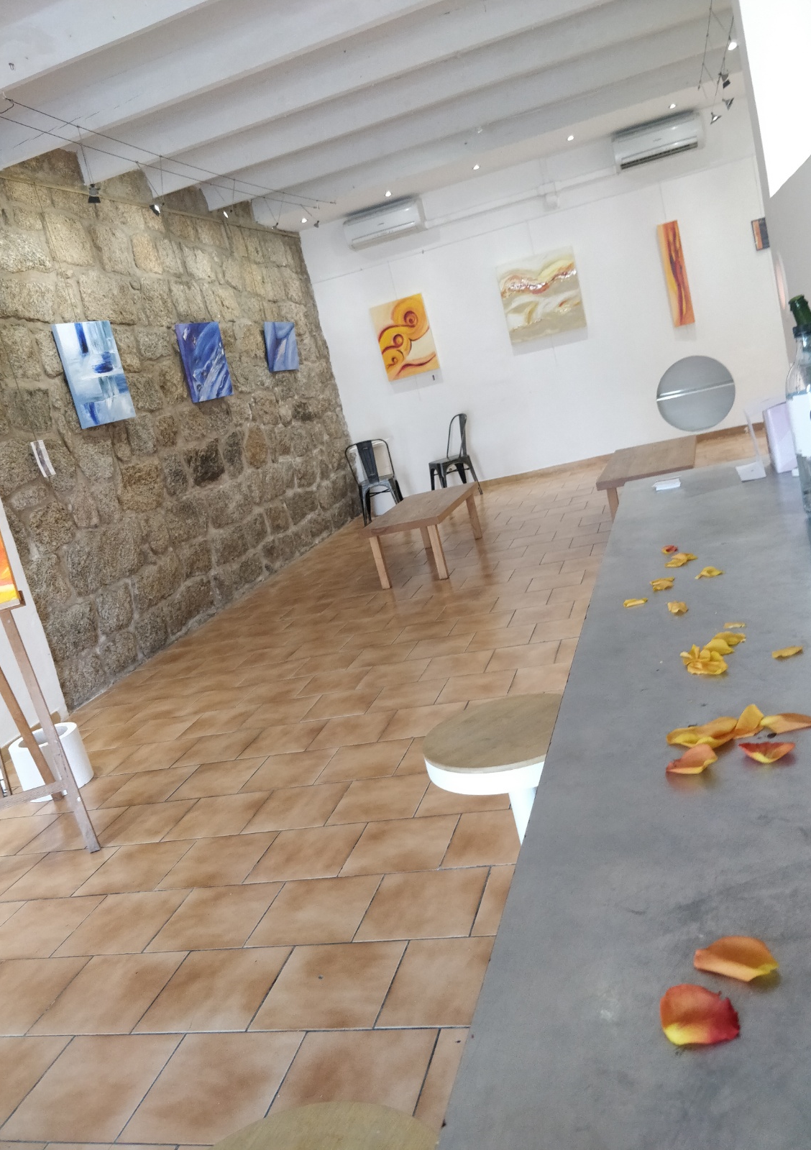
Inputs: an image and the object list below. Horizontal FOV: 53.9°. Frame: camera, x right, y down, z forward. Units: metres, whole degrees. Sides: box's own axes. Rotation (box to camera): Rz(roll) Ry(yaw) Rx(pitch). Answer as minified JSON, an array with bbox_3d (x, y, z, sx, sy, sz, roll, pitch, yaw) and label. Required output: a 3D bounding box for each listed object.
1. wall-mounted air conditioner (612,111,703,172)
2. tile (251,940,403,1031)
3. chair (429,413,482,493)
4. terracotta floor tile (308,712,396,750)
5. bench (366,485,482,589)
[{"bbox_3d":[2.413,-4.159,7.659,0.800,0.295,0.200,-10,14,17],"label":"wall-mounted air conditioner"},{"bbox_3d":[-0.189,1.056,2.047,0.333,0.013,0.297,-11,14,17],"label":"tile"},{"bbox_3d":[0.458,-1.248,8.664,0.470,0.870,0.450,-18,14,-17],"label":"chair"},{"bbox_3d":[-0.232,0.696,3.550,0.330,0.010,0.310,-10,14,17],"label":"terracotta floor tile"},{"bbox_3d":[0.171,-0.316,6.177,0.610,0.450,1.180,-10,14,17],"label":"bench"}]

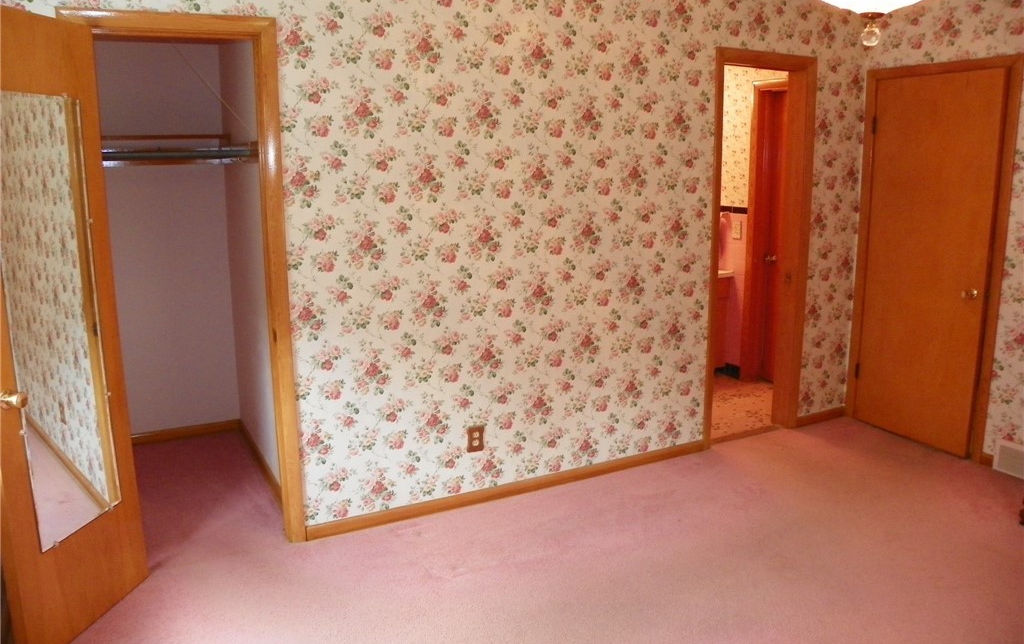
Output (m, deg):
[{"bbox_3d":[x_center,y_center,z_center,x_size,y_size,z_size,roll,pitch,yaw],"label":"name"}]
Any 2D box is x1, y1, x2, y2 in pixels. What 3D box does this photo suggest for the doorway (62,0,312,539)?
[{"bbox_3d":[-1.226,-0.071,2.923,0.719,2.100,0.135,-6,13,-27],"label":"doorway"}]

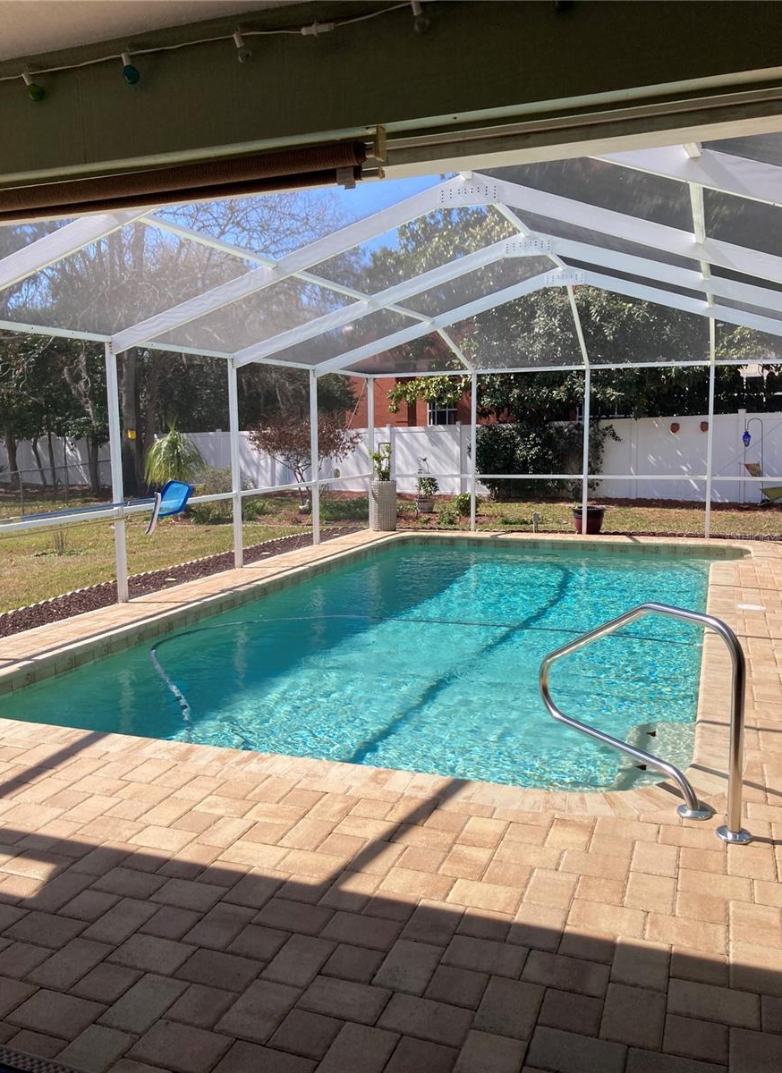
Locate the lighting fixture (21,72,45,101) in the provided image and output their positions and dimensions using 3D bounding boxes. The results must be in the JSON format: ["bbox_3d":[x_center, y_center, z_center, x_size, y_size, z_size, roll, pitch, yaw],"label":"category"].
[{"bbox_3d":[-0.887,-1.115,2.153,0.040,0.080,0.040,-22,-1,22],"label":"lighting fixture"}]

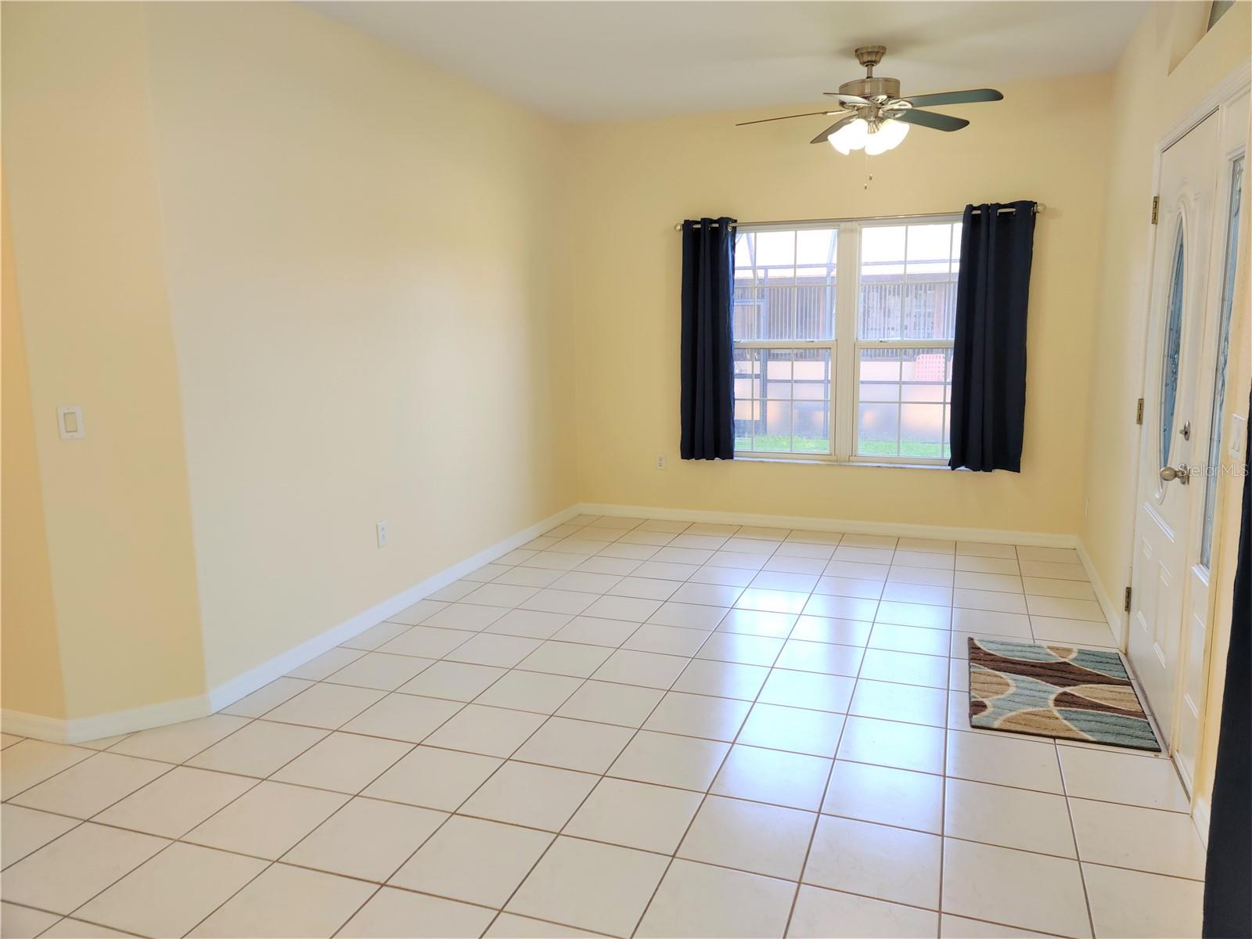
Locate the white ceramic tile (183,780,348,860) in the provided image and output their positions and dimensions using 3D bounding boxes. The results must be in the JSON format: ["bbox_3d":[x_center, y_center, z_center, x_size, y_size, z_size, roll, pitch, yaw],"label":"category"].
[{"bbox_3d":[-1.034,1.016,2.733,0.336,0.010,0.340,3,10,19],"label":"white ceramic tile"}]

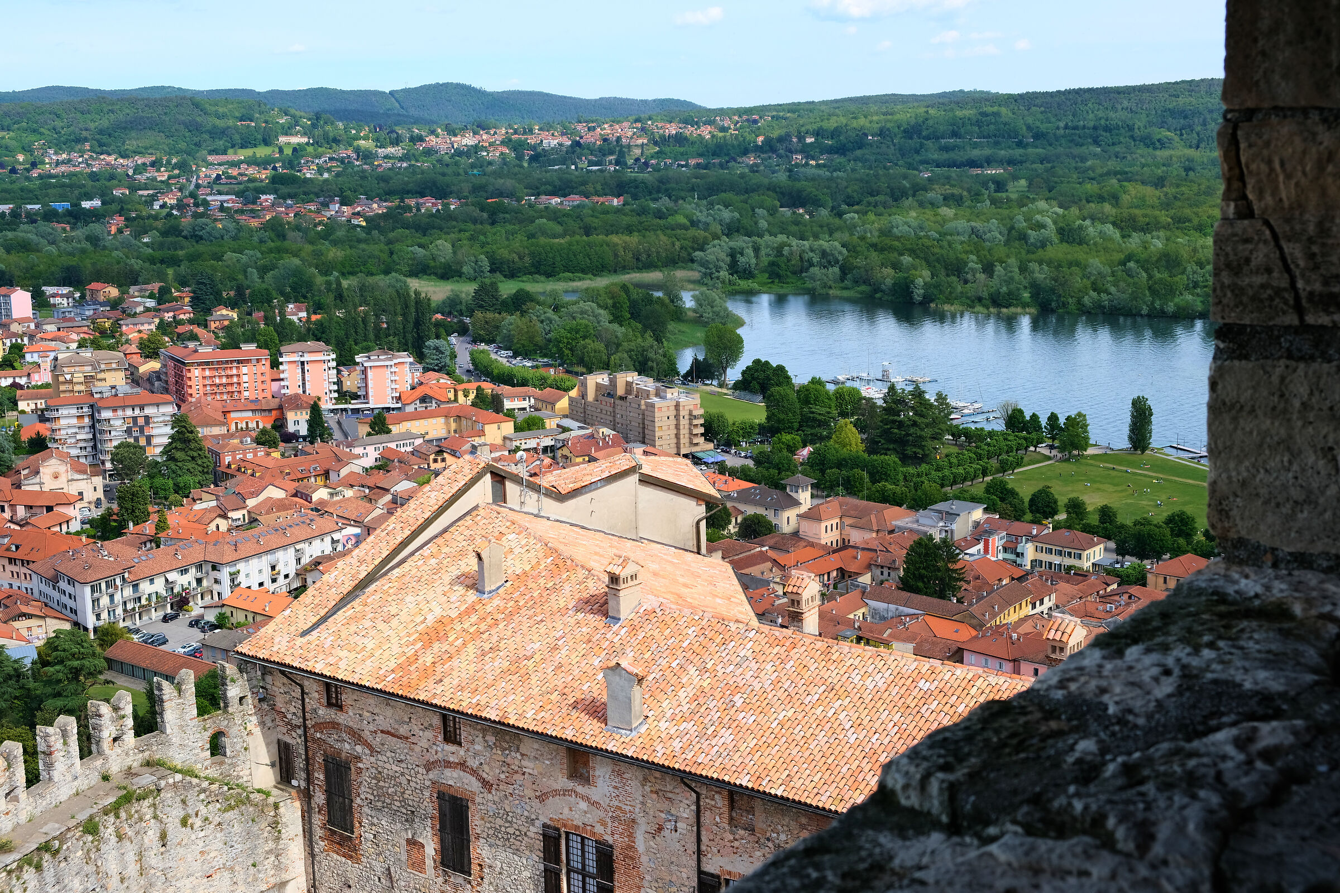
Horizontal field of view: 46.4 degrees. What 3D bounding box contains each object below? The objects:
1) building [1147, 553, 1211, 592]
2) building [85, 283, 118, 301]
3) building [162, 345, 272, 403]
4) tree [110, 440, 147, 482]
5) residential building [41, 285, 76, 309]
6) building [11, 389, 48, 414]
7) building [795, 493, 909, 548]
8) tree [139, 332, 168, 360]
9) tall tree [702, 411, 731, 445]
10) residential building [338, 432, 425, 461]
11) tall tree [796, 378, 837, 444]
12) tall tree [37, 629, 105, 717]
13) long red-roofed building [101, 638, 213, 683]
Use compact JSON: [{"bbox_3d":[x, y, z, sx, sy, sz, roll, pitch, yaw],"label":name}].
[{"bbox_3d":[109.050,27.580,331.910,10.800,8.600,17.000,9,14,40],"label":"building"},{"bbox_3d":[-375.010,-101.480,1032.130,12.500,11.200,20.500,-11,15,-43],"label":"building"},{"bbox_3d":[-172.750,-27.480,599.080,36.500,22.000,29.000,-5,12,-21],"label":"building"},{"bbox_3d":[-157.690,5.480,455.530,10.900,13.800,10.900,-1,12,0],"label":"tree"},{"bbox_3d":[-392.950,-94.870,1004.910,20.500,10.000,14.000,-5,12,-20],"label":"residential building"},{"bbox_3d":[-233.490,-16.100,577.410,13.400,8.700,11.600,-4,12,-14],"label":"building"},{"bbox_3d":[44.483,19.775,372.666,24.000,12.200,16.300,9,15,42],"label":"building"},{"bbox_3d":[-238.549,-45.134,721.417,13.000,15.000,13.000,-5,12,-18],"label":"tree"},{"bbox_3d":[15.250,-5.640,507.610,10.300,12.200,10.300,-1,12,0],"label":"tall tree"},{"bbox_3d":[-88.180,1.790,474.640,26.000,9.600,9.500,-10,14,-39],"label":"residential building"},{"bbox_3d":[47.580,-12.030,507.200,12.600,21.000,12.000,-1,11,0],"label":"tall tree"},{"bbox_3d":[-100.810,39.360,262.660,12.000,17.000,12.000,-5,12,-20],"label":"tall tree"},{"bbox_3d":[-96.302,41.716,294.918,27.600,3.900,6.100,7,14,35],"label":"long red-roofed building"}]

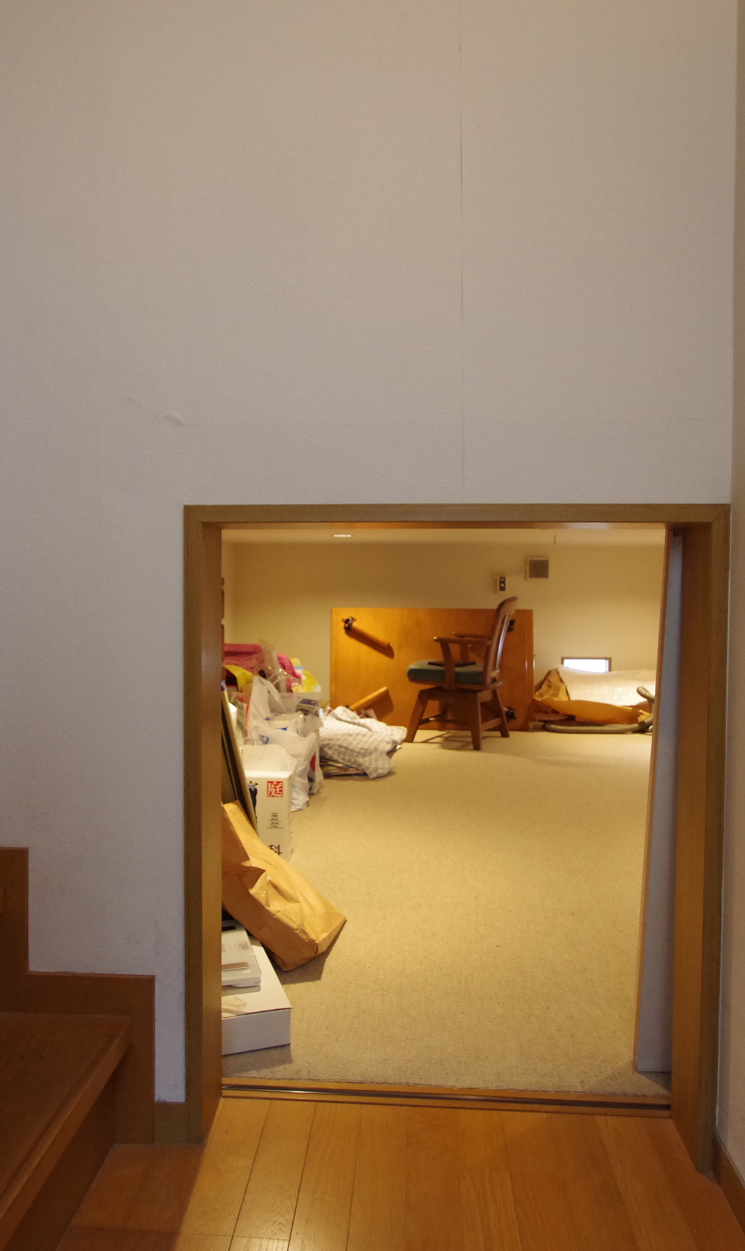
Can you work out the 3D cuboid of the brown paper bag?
[{"bbox_3d":[-0.255,0.606,1.859,0.115,0.385,0.155,-44,-12,9],"label":"brown paper bag"}]

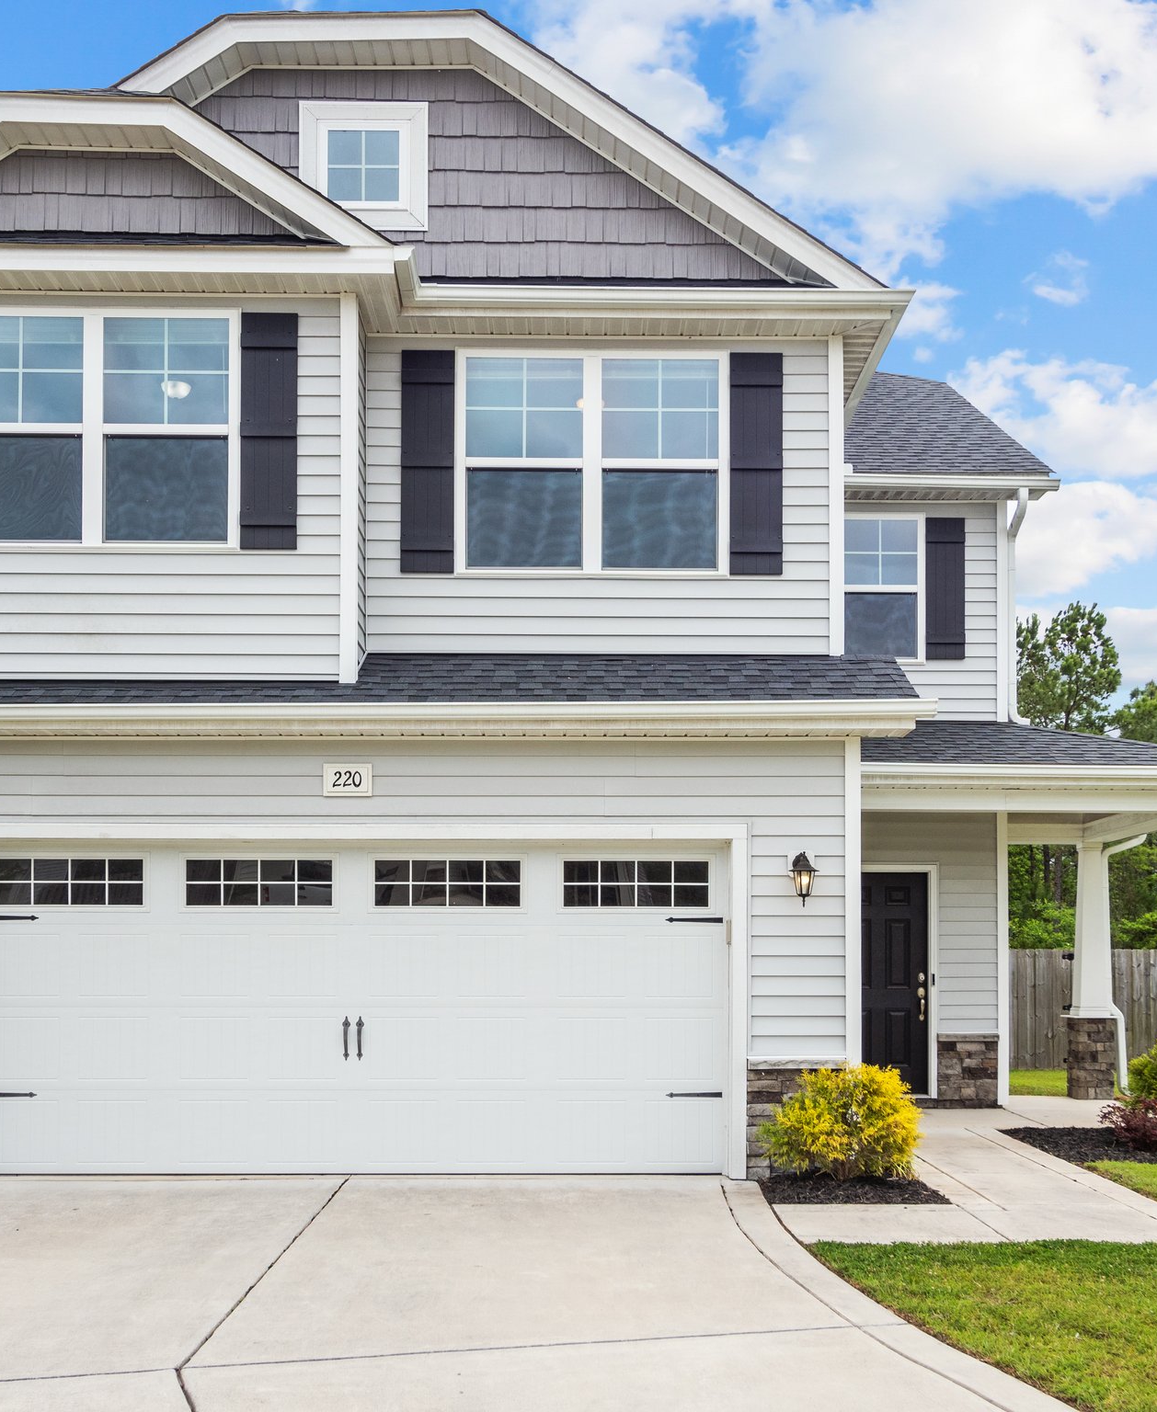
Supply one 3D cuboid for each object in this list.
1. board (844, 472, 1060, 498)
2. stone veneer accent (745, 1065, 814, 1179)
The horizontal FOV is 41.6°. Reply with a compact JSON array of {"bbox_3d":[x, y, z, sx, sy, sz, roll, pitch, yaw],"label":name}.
[{"bbox_3d":[3.265,-1.970,13.550,2.100,0.180,0.130,0,-3,-1],"label":"board"},{"bbox_3d":[1.363,2.618,9.630,0.600,0.760,0.110,0,-3,-1],"label":"stone veneer accent"}]

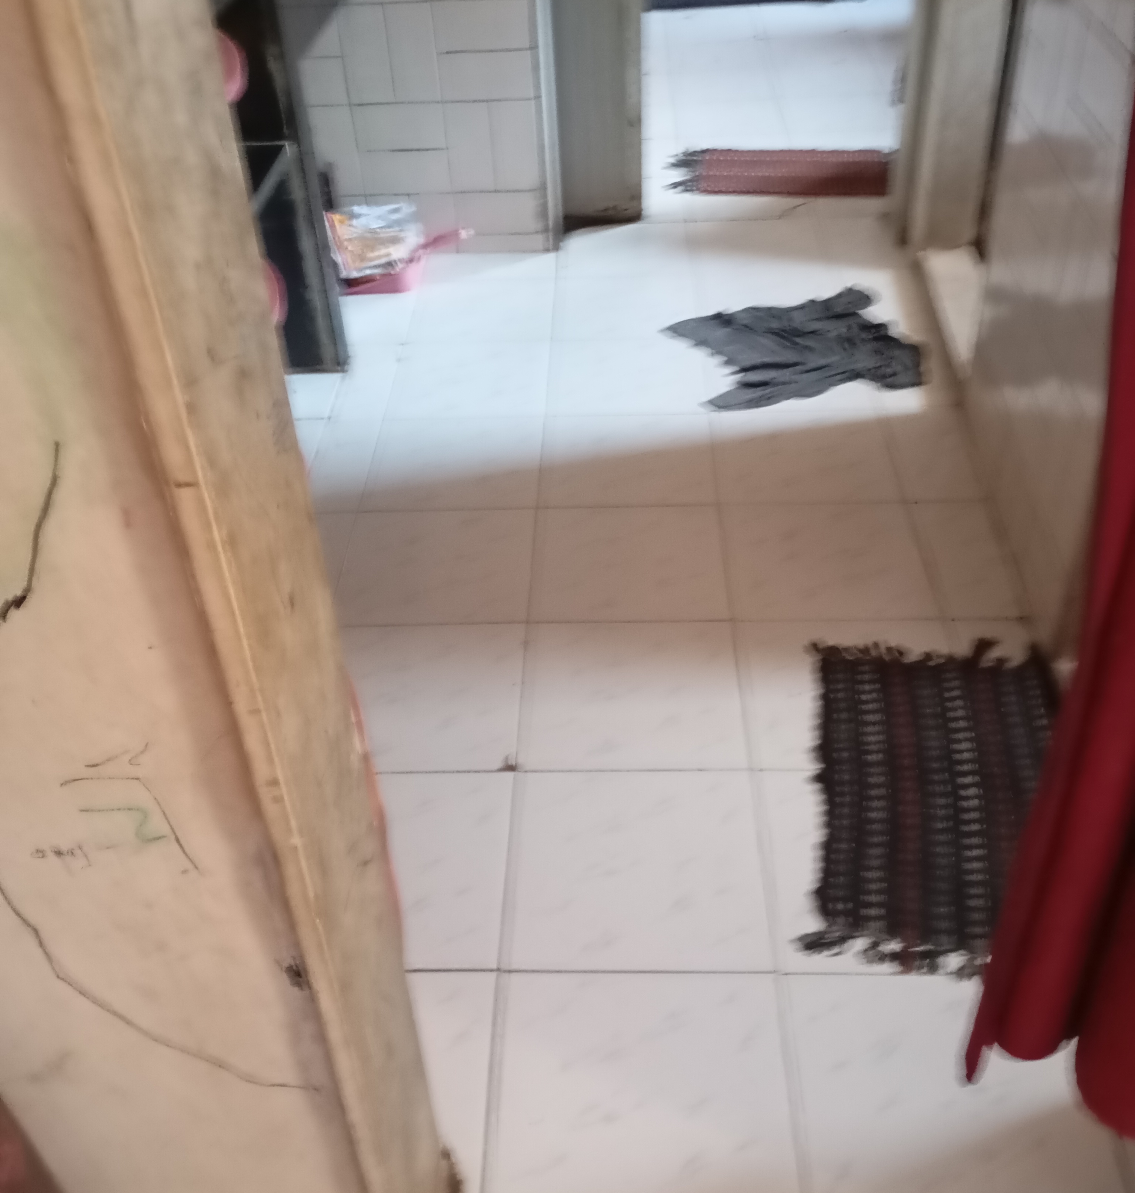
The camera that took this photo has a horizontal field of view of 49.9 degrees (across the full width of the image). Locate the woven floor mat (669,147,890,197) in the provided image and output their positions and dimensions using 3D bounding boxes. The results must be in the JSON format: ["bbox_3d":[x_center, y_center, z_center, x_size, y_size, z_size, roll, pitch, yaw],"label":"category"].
[{"bbox_3d":[0.566,-1.114,3.188,0.610,0.012,0.314,3,39,8],"label":"woven floor mat"}]

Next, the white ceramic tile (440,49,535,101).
[{"bbox_3d":[-0.175,-1.122,2.630,0.200,0.099,0.010,-1,39,3],"label":"white ceramic tile"}]

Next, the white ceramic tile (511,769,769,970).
[{"bbox_3d":[0.082,0.324,1.462,0.304,0.010,0.299,-1,39,3],"label":"white ceramic tile"}]

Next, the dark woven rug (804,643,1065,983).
[{"bbox_3d":[0.472,0.237,1.526,0.320,0.012,0.510,4,39,8],"label":"dark woven rug"}]

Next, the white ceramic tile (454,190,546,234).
[{"bbox_3d":[-0.161,-0.883,2.815,0.202,0.101,0.010,0,39,4],"label":"white ceramic tile"}]

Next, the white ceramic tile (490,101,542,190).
[{"bbox_3d":[-0.119,-1.005,2.723,0.099,0.200,0.010,-1,39,3],"label":"white ceramic tile"}]

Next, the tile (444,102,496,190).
[{"bbox_3d":[-0.219,-1.001,2.723,0.101,0.202,0.010,0,39,4],"label":"tile"}]

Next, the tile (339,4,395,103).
[{"bbox_3d":[-0.428,-1.155,2.607,0.100,0.200,0.010,-1,39,2],"label":"tile"}]

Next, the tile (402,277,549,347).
[{"bbox_3d":[-0.182,-0.616,2.645,0.298,0.010,0.297,-1,39,3],"label":"tile"}]

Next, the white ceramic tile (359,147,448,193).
[{"bbox_3d":[-0.369,-0.963,2.766,0.200,0.099,0.010,-1,39,3],"label":"white ceramic tile"}]

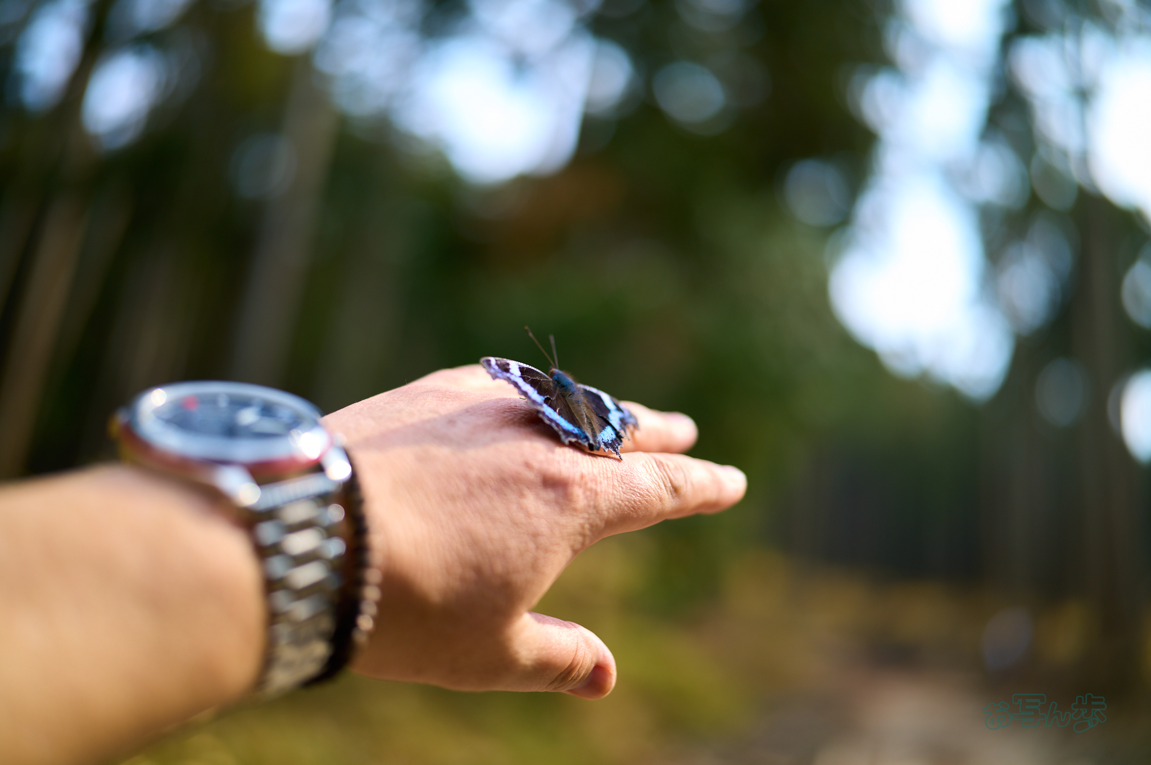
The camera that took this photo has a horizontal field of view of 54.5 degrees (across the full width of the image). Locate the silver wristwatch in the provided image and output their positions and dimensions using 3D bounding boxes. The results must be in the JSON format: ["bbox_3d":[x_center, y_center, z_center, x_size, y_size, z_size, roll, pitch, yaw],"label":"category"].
[{"bbox_3d":[-0.078,0.037,0.251,0.064,0.062,0.045,26,22,33],"label":"silver wristwatch"}]

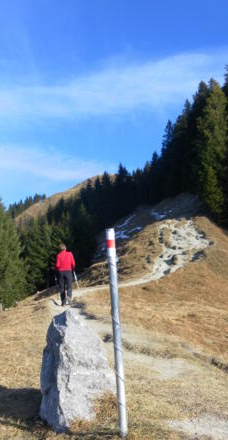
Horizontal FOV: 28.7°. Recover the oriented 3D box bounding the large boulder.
[{"bbox_3d":[-0.308,1.264,3.750,0.600,0.970,0.520,2,-7,-27],"label":"large boulder"}]

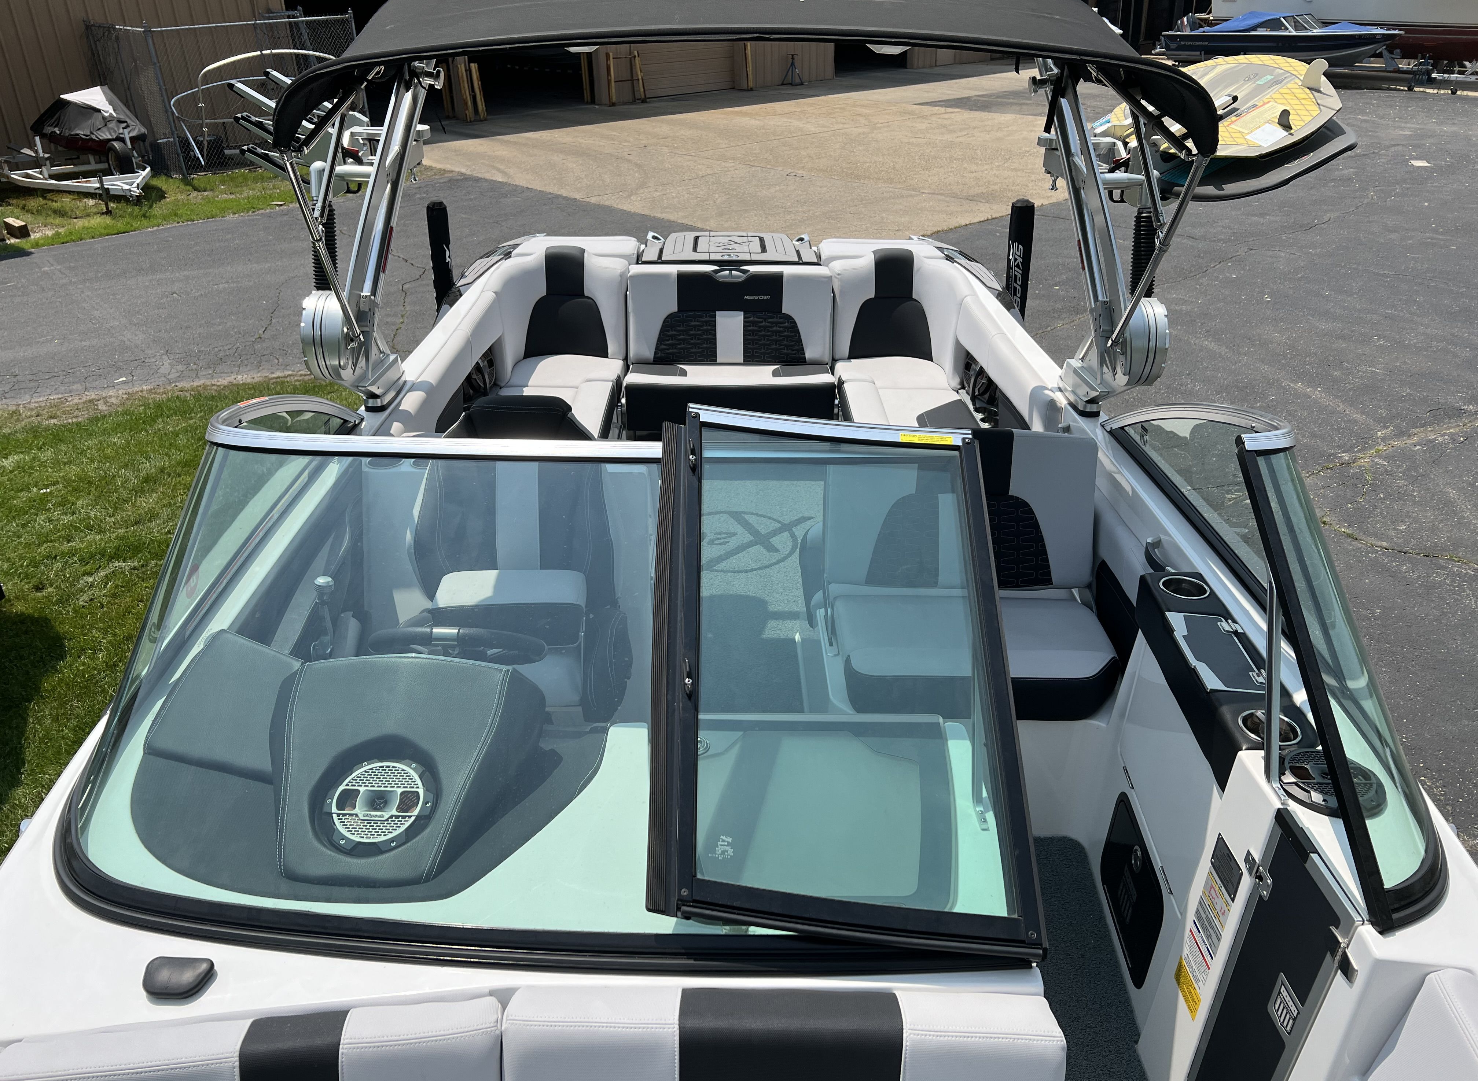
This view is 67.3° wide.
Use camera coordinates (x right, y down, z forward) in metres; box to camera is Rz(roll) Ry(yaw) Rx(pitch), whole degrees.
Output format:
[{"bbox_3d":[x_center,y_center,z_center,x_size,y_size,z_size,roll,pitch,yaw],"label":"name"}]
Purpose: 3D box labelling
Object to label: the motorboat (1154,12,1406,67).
[{"bbox_3d":[12.969,-11.963,26.500,5.400,1.250,2.000,15,30,32],"label":"motorboat"}]

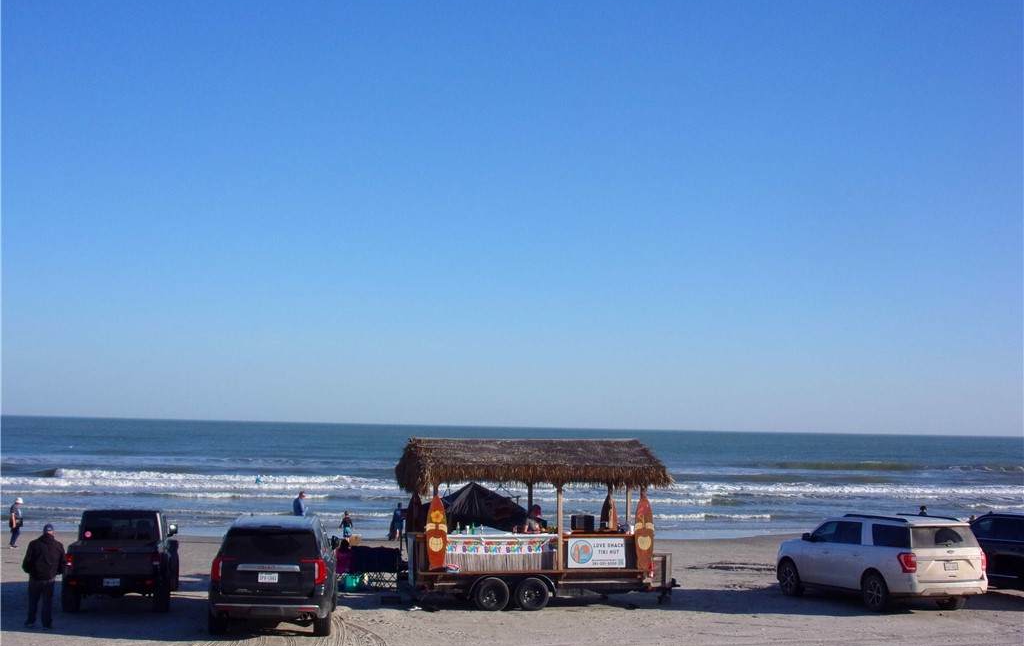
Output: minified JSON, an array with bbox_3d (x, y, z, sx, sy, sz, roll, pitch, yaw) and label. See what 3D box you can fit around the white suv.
[{"bbox_3d":[7.906,5.157,29.928,2.100,1.950,5.500,3,-5,-21],"label":"white suv"}]

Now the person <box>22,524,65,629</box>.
[{"bbox_3d":[-8.037,4.340,23.416,0.650,1.760,0.400,0,-4,12],"label":"person"}]

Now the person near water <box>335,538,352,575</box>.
[{"bbox_3d":[-3.826,5.492,30.752,0.550,1.200,0.800,2,-4,-10],"label":"person near water"}]

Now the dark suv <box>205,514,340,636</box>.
[{"bbox_3d":[-4.262,4.425,24.556,2.120,1.930,5.400,2,-4,-8],"label":"dark suv"}]

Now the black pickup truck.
[{"bbox_3d":[-7.972,4.762,28.030,2.020,1.920,5.550,2,-4,-11],"label":"black pickup truck"}]

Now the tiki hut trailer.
[{"bbox_3d":[0.684,4.177,28.734,5.950,3.440,2.400,2,-4,-16],"label":"tiki hut trailer"}]

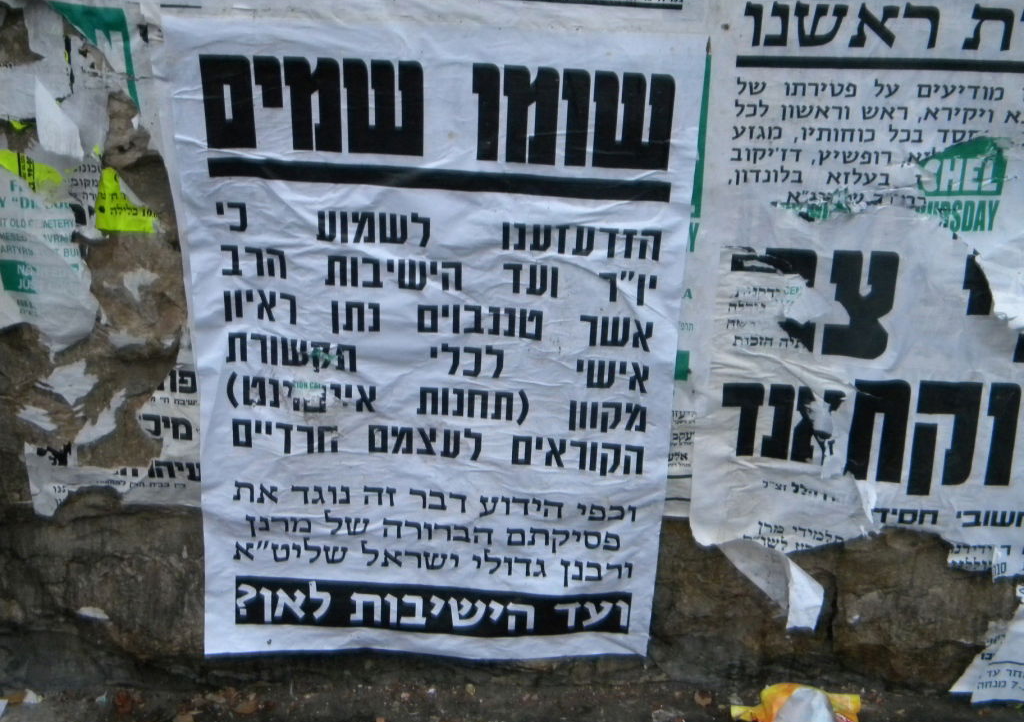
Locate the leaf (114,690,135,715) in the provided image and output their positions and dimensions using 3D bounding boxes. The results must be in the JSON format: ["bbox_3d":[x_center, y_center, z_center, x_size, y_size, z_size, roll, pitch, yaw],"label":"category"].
[{"bbox_3d":[-0.426,0.376,1.530,0.023,0.010,0.038,1,25,-3],"label":"leaf"}]

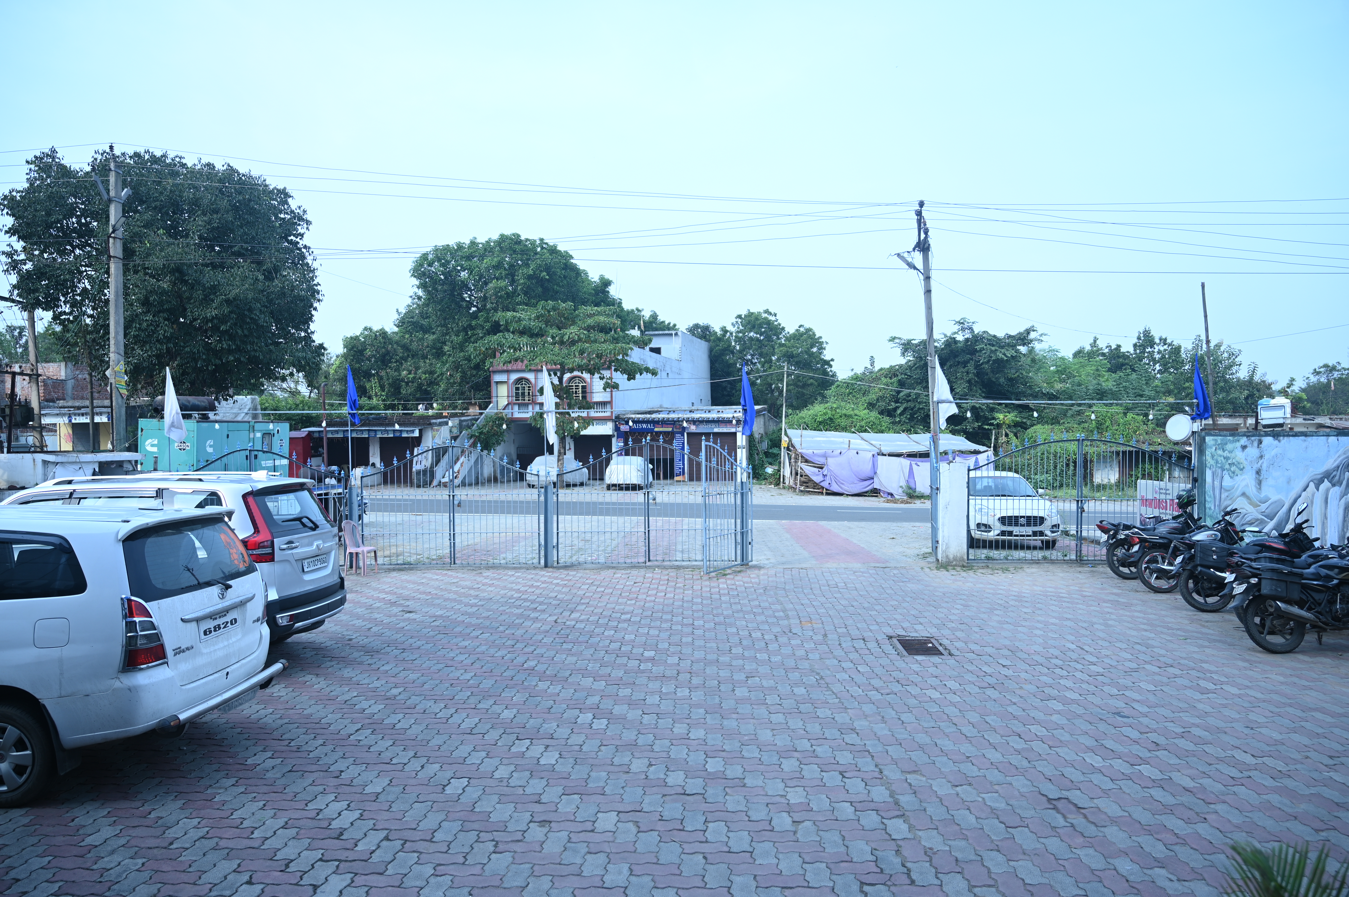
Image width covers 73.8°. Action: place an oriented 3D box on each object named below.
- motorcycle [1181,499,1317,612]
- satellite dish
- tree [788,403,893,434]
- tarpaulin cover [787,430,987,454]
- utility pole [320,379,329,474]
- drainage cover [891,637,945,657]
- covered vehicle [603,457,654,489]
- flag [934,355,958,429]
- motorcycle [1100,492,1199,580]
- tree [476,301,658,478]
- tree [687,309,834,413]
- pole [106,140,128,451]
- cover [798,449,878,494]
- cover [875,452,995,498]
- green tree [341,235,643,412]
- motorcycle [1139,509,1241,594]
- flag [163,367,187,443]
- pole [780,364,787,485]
[{"bbox_3d":[7.315,1.426,11.075,2.000,1.200,0.760,0,1,8],"label":"motorcycle"},{"bbox_3d":[8.248,-0.341,14.700,0.170,0.450,0.450,-1,1,-33],"label":"satellite dish"},{"bbox_3d":[7.915,-0.236,42.983,5.000,3.800,4.000,-1,0,0],"label":"tree"},{"bbox_3d":[7.663,-0.254,32.422,6.582,0.750,3.000,0,1,12],"label":"tarpaulin cover"},{"bbox_3d":[-17.088,-0.595,43.977,0.250,5.200,0.180,-1,0,0],"label":"utility pole"},{"bbox_3d":[2.520,2.055,9.213,0.410,0.040,0.740,-1,1,5],"label":"drainage cover"},{"bbox_3d":[-2.040,1.079,40.605,1.750,1.490,4.000,-1,0,3],"label":"covered vehicle"},{"bbox_3d":[4.657,-0.967,15.425,0.434,1.266,0.200,0,1,0],"label":"flag"},{"bbox_3d":[7.259,1.363,13.286,1.980,1.140,0.720,-1,0,3],"label":"motorcycle"},{"bbox_3d":[-4.254,-2.079,35.335,7.074,7.270,6.500,0,1,0],"label":"tree"},{"bbox_3d":[5.659,-3.853,59.953,9.800,10.800,8.500,-1,0,0],"label":"tree"},{"bbox_3d":[-10.203,-1.784,16.474,0.300,7.411,0.300,-1,1,-30],"label":"pole"},{"bbox_3d":[6.291,0.890,34.500,3.100,1.700,0.350,-1,1,18],"label":"cover"},{"bbox_3d":[8.842,0.891,30.479,4.126,1.500,0.400,0,1,12],"label":"cover"},{"bbox_3d":[-11.977,-5.989,57.932,19.300,15.600,14.500,-1,0,0],"label":"green tree"},{"bbox_3d":[7.166,1.414,12.164,1.980,1.060,0.720,-1,0,3],"label":"motorcycle"},{"bbox_3d":[-8.191,-0.717,14.737,0.397,1.244,0.200,0,1,0],"label":"flag"},{"bbox_3d":[4.771,-0.975,39.141,0.130,5.450,0.130,2,0,0],"label":"pole"}]

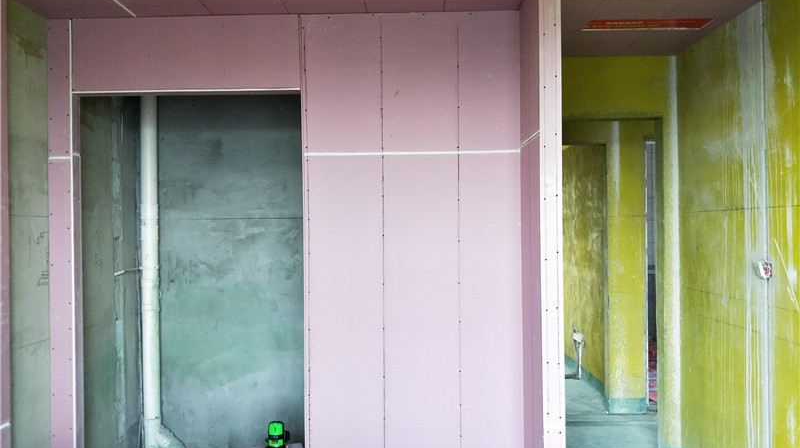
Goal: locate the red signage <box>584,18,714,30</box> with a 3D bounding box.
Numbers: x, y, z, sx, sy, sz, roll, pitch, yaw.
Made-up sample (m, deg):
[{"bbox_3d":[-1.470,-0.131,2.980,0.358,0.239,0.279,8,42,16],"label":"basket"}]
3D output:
[{"bbox_3d":[1.308,-1.046,3.059,0.639,0.015,0.176,-1,-1,1],"label":"red signage"}]

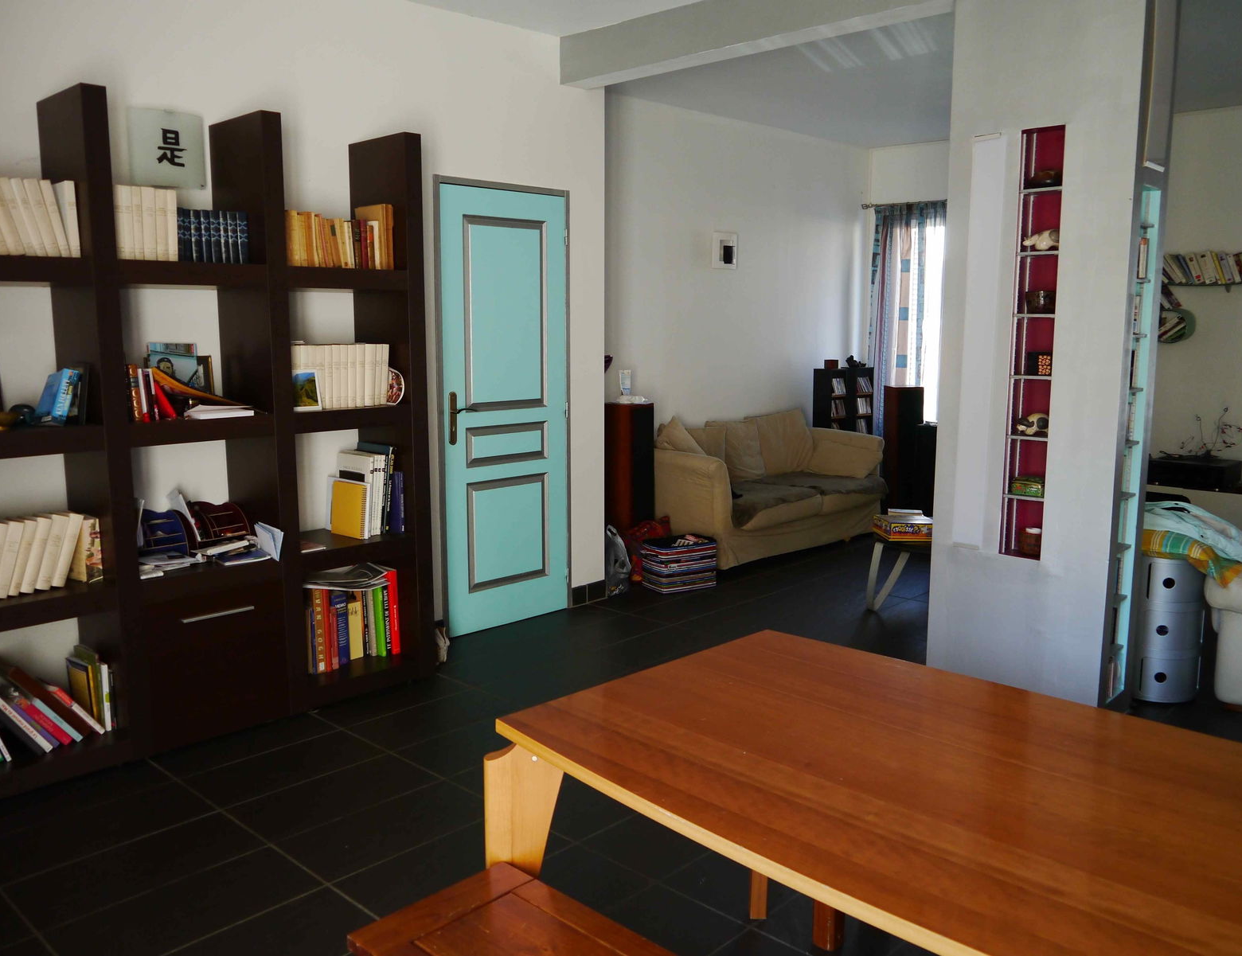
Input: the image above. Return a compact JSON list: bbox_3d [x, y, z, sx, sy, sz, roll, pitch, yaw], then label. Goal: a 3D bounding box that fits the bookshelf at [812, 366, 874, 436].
[{"bbox_3d":[1.707,-0.281,8.021,0.240,1.125,0.500,8,11,43],"label":"bookshelf"}]

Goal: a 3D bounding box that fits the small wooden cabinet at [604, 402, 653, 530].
[{"bbox_3d":[0.030,0.065,6.070,0.300,1.000,0.180,8,11,43],"label":"small wooden cabinet"}]

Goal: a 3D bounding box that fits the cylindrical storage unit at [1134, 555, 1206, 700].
[{"bbox_3d":[2.131,0.560,4.100,0.320,0.585,0.320,2,9,16],"label":"cylindrical storage unit"}]

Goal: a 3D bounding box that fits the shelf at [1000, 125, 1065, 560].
[{"bbox_3d":[1.499,-0.462,3.685,0.153,1.503,0.155,8,11,43],"label":"shelf"}]

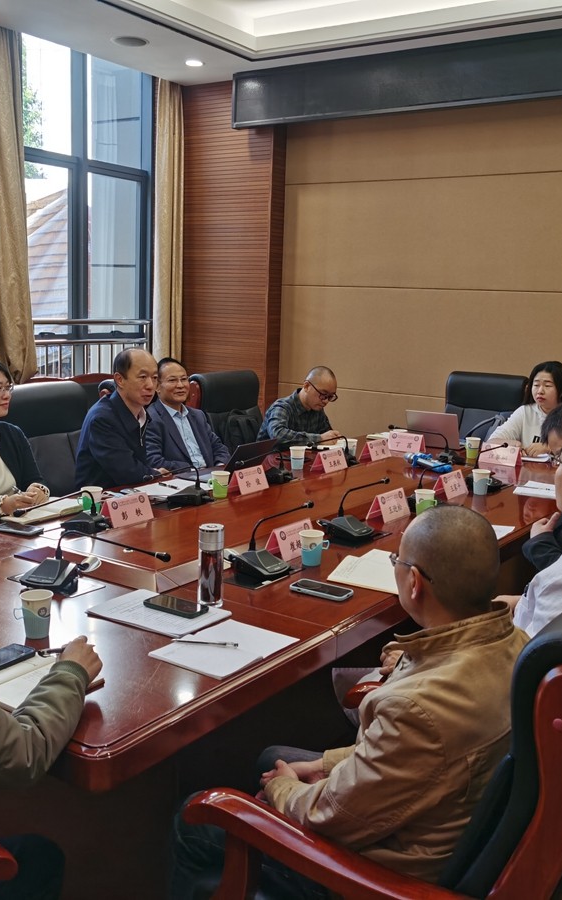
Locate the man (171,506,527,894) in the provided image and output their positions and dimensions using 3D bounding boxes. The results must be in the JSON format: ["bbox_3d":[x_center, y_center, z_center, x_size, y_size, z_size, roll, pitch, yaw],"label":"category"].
[{"bbox_3d":[0.135,0.661,1.832,0.780,1.210,0.560,8,11,33],"label":"man"}]

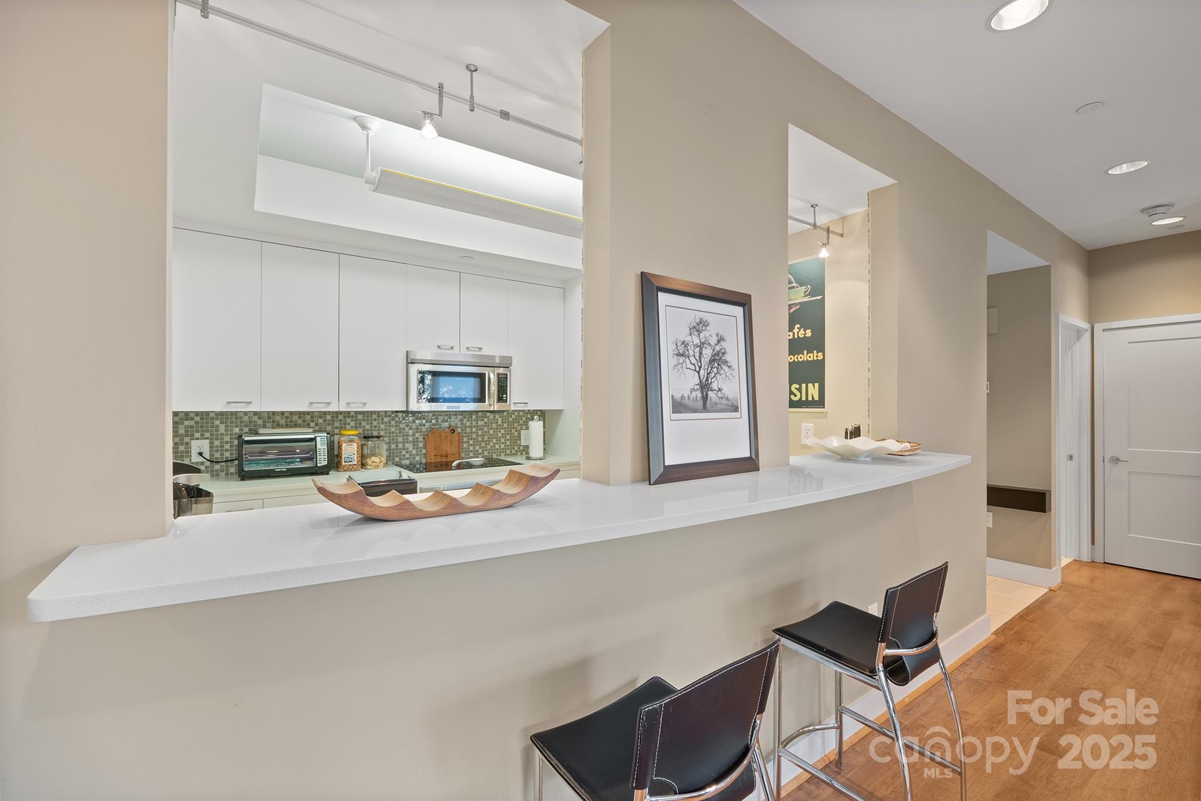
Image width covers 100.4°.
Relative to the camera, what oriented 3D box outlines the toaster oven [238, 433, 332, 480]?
[{"bbox_3d":[-2.012,0.345,3.192,0.487,0.272,0.285,0,0,-35],"label":"toaster oven"}]

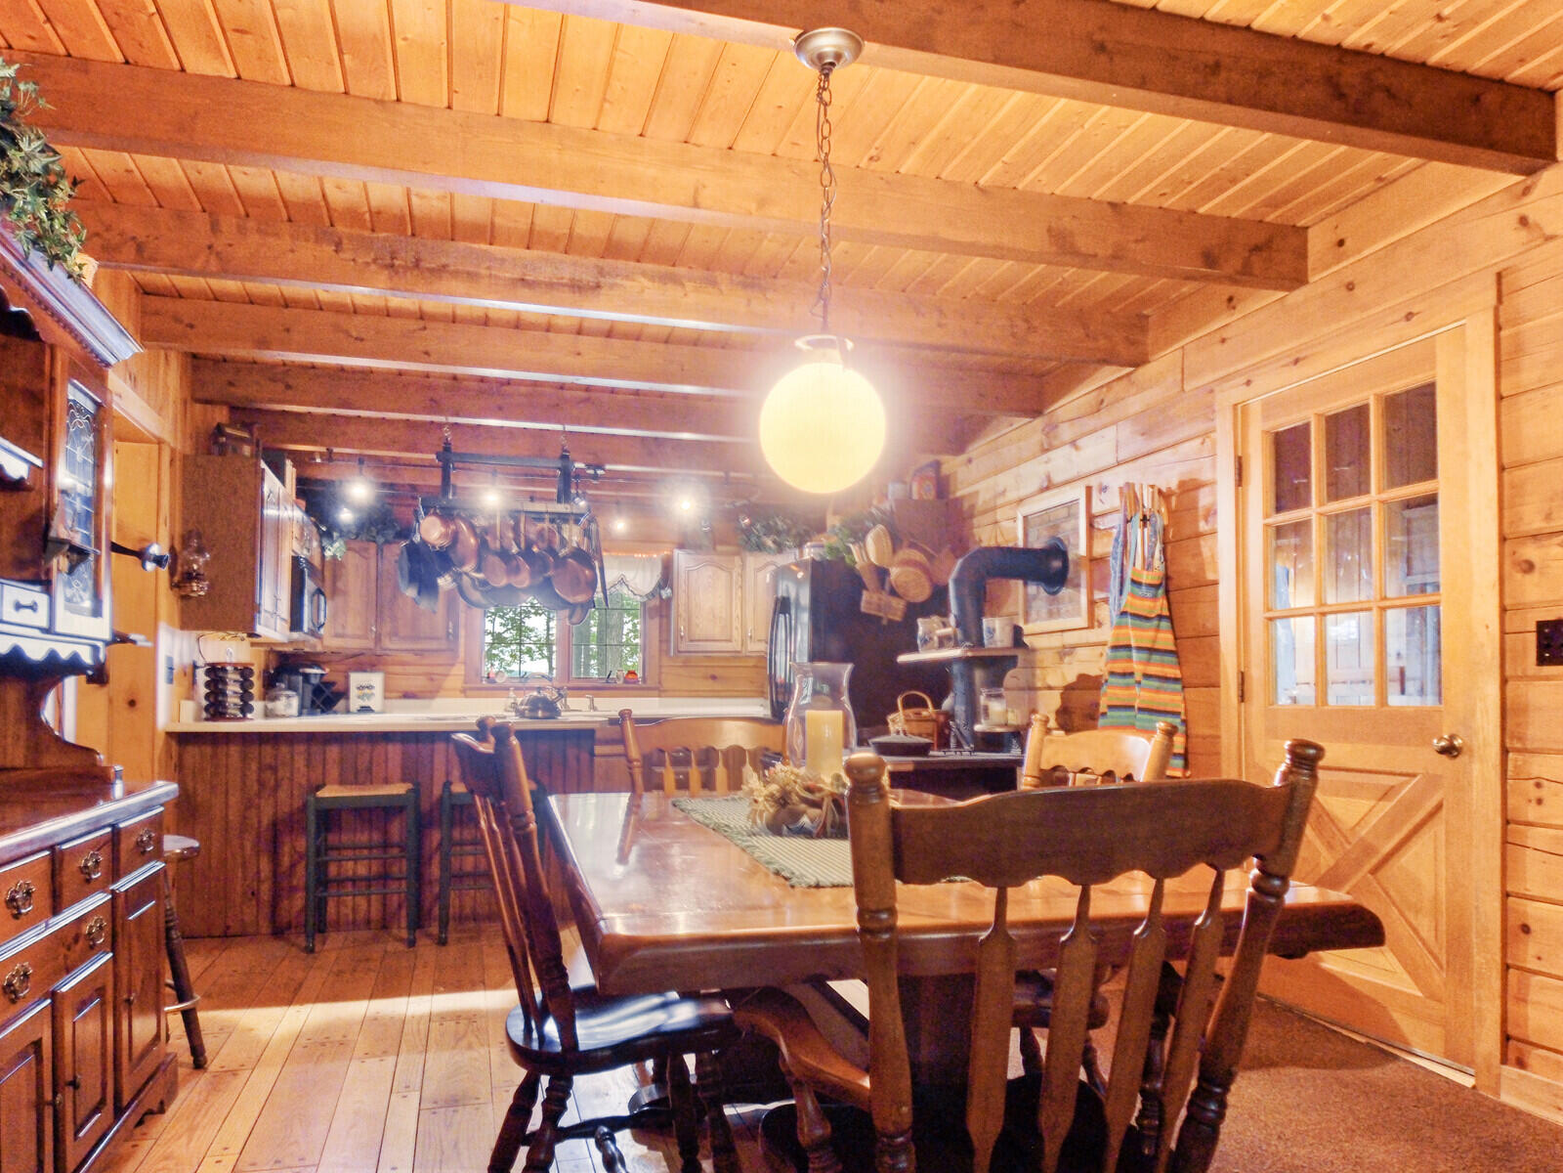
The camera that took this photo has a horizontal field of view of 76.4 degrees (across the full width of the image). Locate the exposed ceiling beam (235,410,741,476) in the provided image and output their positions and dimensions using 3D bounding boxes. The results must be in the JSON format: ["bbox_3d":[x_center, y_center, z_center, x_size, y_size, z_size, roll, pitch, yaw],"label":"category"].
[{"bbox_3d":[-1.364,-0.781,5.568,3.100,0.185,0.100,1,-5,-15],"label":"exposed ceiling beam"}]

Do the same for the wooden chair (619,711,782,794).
[{"bbox_3d":[-0.165,0.873,2.990,0.550,1.000,0.570,1,-4,-16],"label":"wooden chair"}]

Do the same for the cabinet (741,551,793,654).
[{"bbox_3d":[-0.094,0.141,7.477,0.450,0.745,0.320,1,-5,-16],"label":"cabinet"}]

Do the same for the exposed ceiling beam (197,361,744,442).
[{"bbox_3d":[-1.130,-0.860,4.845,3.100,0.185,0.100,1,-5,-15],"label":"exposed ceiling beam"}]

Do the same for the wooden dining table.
[{"bbox_3d":[0.069,0.891,2.120,1.070,0.750,1.760,1,-5,-14],"label":"wooden dining table"}]

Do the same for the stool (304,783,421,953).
[{"bbox_3d":[-1.765,1.175,4.220,0.430,0.640,0.380,1,-5,-16],"label":"stool"}]

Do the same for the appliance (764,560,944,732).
[{"bbox_3d":[0.403,0.785,5.749,0.780,1.750,0.840,1,-5,-16],"label":"appliance"}]

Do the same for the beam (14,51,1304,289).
[{"bbox_3d":[-0.106,-1.095,2.715,3.660,0.178,0.085,2,-5,-15],"label":"beam"}]

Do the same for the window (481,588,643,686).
[{"bbox_3d":[-1.582,0.316,7.246,1.190,0.850,0.100,1,-5,-16],"label":"window"}]

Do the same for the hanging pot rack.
[{"bbox_3d":[-1.308,-0.296,4.720,0.930,0.850,0.400,1,-4,-16],"label":"hanging pot rack"}]

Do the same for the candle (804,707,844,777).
[{"bbox_3d":[0.096,0.361,2.200,0.082,0.185,0.082,1,-4,-16],"label":"candle"}]

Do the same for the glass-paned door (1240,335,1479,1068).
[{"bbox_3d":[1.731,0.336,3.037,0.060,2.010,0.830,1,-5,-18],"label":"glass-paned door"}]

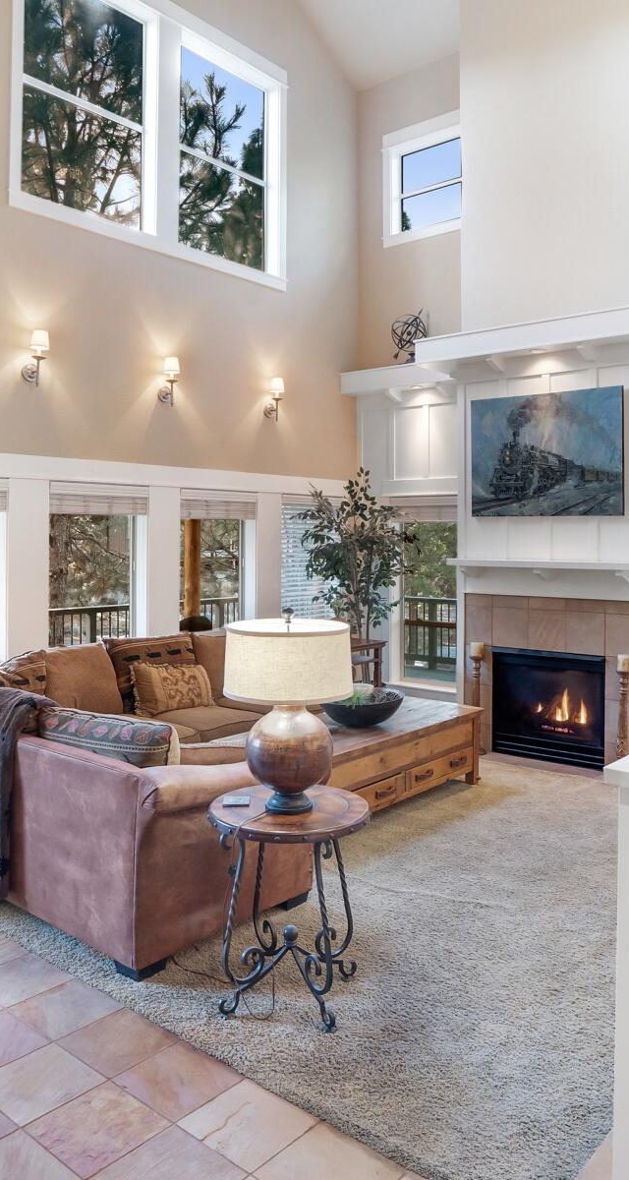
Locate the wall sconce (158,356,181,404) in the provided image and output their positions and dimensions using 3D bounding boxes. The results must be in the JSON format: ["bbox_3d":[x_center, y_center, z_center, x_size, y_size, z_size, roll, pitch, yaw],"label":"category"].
[{"bbox_3d":[-1.082,-1.564,5.870,0.125,0.350,0.185,-2,3,-45],"label":"wall sconce"}]

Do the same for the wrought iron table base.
[{"bbox_3d":[-0.087,1.145,2.840,0.430,0.635,0.430,1,2,13],"label":"wrought iron table base"}]

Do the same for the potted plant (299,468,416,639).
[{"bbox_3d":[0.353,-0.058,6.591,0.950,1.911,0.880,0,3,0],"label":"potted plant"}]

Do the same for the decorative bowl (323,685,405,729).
[{"bbox_3d":[0.312,0.756,5.000,0.520,0.165,0.520,0,2,0],"label":"decorative bowl"}]

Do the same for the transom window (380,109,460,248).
[{"bbox_3d":[1.020,-3.755,7.200,0.920,1.060,0.080,2,2,35],"label":"transom window"}]

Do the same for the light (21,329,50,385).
[{"bbox_3d":[-1.816,-1.520,5.143,0.125,0.350,0.185,-2,3,-45],"label":"light"}]

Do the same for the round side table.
[{"bbox_3d":[-0.087,1.125,2.840,0.580,0.675,0.580,0,2,0],"label":"round side table"}]

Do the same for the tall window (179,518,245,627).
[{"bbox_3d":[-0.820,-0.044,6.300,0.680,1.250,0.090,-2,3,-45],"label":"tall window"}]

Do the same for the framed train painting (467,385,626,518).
[{"bbox_3d":[1.678,-0.998,5.731,1.120,0.870,0.050,3,4,37],"label":"framed train painting"}]

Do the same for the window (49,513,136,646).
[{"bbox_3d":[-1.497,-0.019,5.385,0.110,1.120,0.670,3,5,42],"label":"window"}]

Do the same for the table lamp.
[{"bbox_3d":[-0.092,0.442,2.840,0.483,0.717,0.483,0,3,0],"label":"table lamp"}]

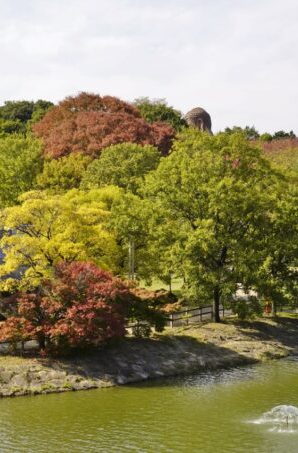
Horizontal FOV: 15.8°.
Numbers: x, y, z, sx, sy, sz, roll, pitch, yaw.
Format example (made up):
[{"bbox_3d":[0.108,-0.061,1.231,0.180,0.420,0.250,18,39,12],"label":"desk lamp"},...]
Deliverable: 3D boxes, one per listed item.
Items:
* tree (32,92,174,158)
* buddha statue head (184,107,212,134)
[{"bbox_3d":[-4.968,-8.975,115.000,15.200,10.800,14.000,0,1,0],"label":"tree"},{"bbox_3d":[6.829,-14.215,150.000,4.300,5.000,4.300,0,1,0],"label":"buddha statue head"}]

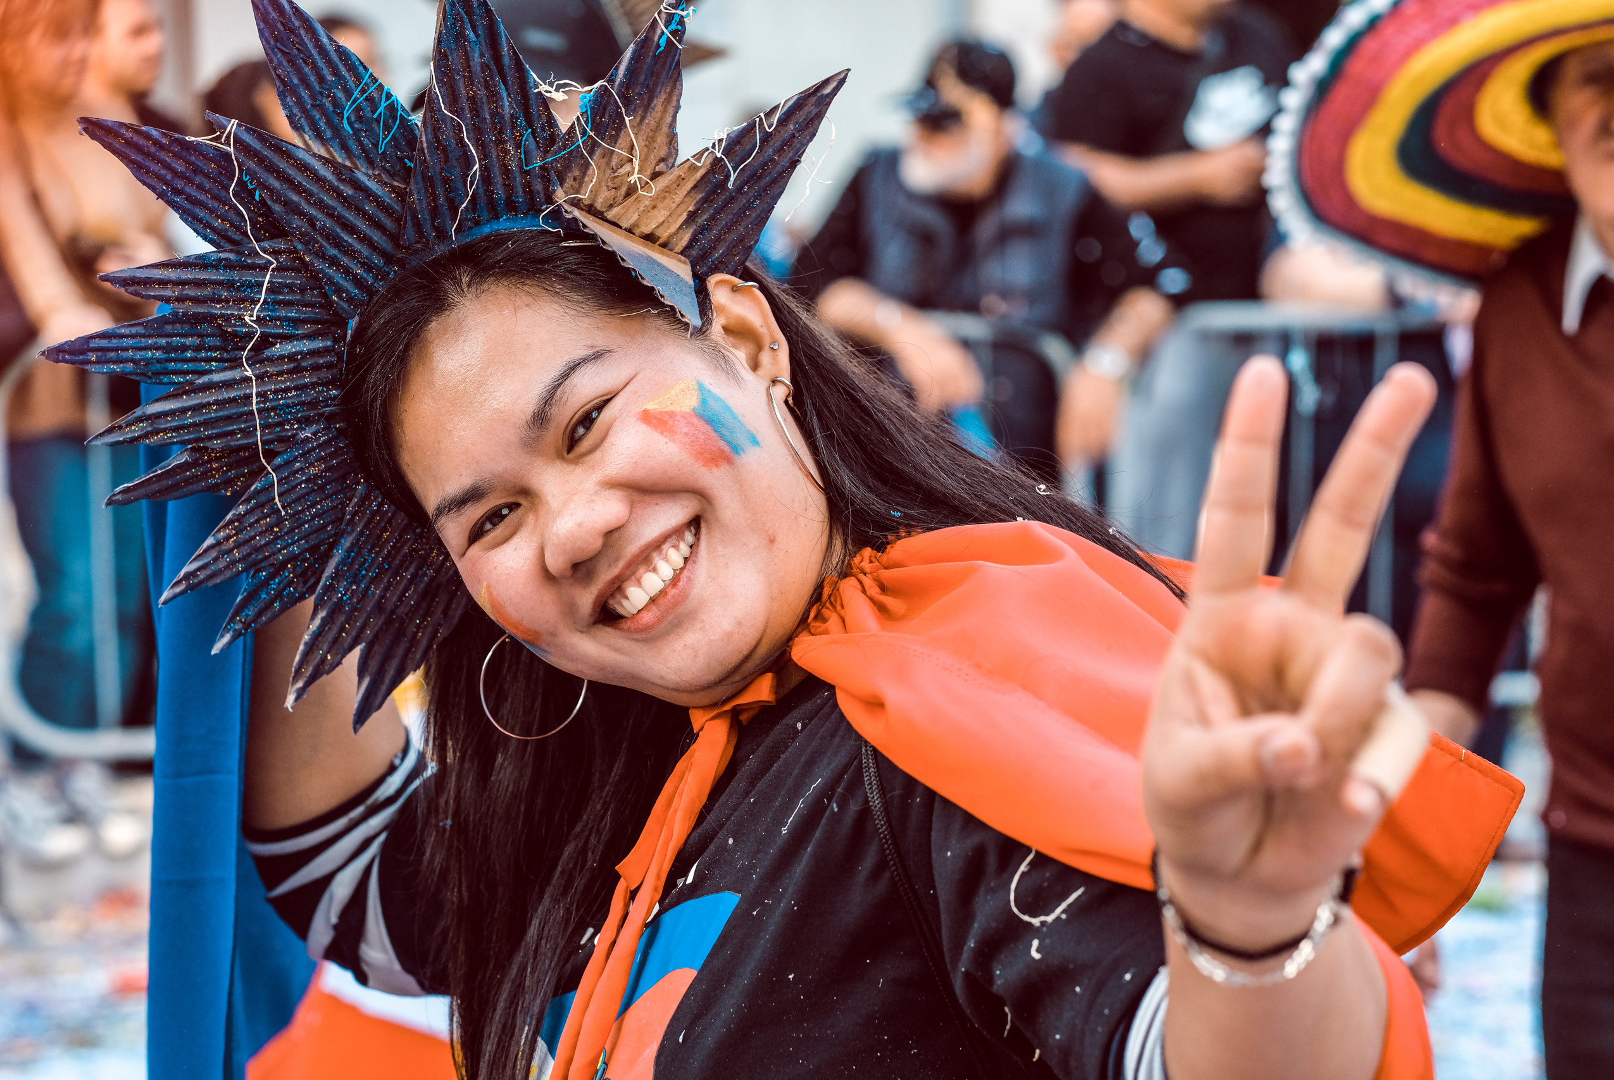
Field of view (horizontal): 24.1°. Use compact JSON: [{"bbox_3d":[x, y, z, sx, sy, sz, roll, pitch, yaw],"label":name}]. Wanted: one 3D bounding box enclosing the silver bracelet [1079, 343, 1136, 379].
[{"bbox_3d":[0.566,-0.333,7.150,0.076,0.022,0.066,31,-27,0],"label":"silver bracelet"}]

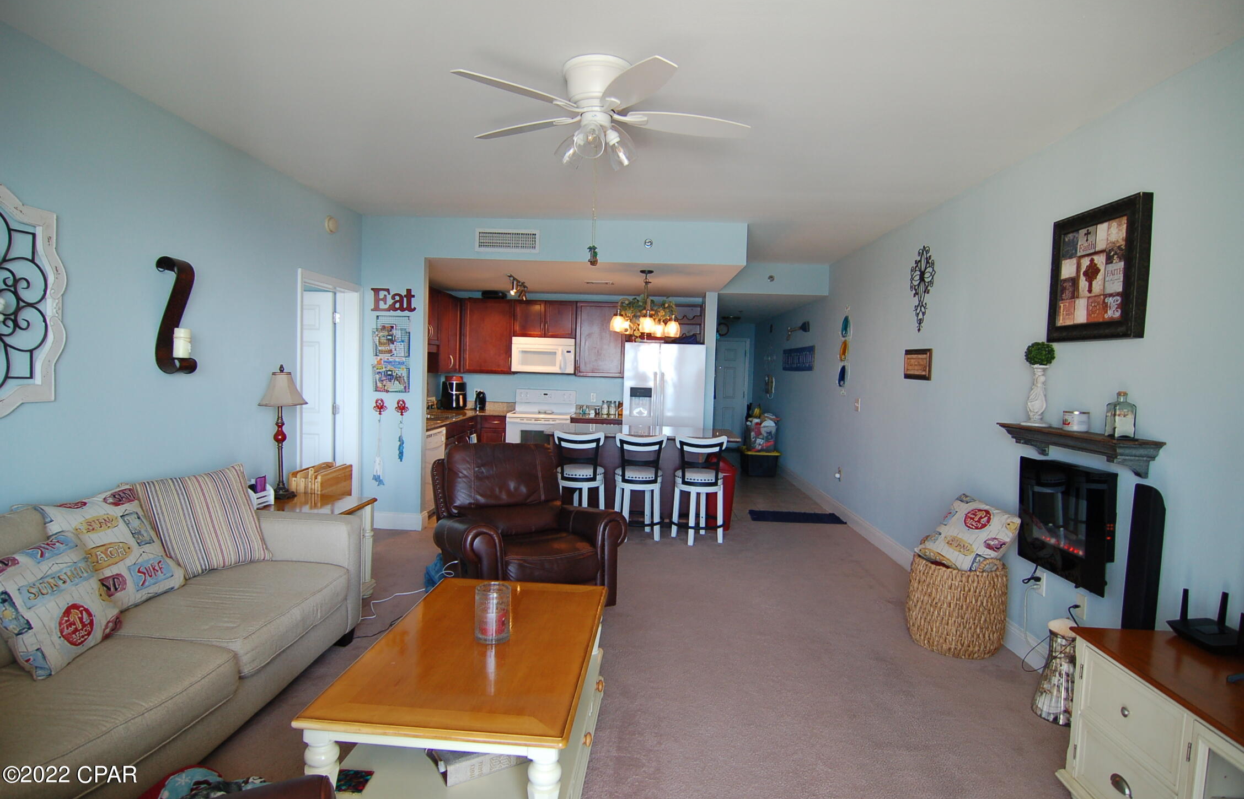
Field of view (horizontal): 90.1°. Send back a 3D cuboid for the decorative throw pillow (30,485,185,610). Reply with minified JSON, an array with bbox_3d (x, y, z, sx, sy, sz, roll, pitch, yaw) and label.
[{"bbox_3d":[-2.095,0.613,2.540,0.150,0.490,0.500,-27,-1,6],"label":"decorative throw pillow"}]

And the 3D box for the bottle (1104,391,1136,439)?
[{"bbox_3d":[2.158,0.067,2.693,0.082,0.204,0.070,2,3,2],"label":"bottle"}]

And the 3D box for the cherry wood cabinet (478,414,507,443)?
[{"bbox_3d":[-1.526,0.613,7.627,0.335,0.900,0.620,2,3,4],"label":"cherry wood cabinet"}]

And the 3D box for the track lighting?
[{"bbox_3d":[-1.072,-1.164,6.462,0.150,0.195,1.050,2,3,4],"label":"track lighting"}]

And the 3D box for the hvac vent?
[{"bbox_3d":[-0.991,-1.379,5.399,0.555,0.200,0.020,2,3,2],"label":"hvac vent"}]

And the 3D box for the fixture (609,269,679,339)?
[{"bbox_3d":[0.228,-0.909,5.854,0.660,0.605,0.660,2,3,2],"label":"fixture"}]

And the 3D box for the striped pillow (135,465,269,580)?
[{"bbox_3d":[-1.993,0.582,3.020,0.170,0.470,0.440,-21,-10,33],"label":"striped pillow"}]

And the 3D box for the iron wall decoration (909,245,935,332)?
[{"bbox_3d":[2.232,-0.820,4.618,0.035,0.638,0.423,2,3,2],"label":"iron wall decoration"}]

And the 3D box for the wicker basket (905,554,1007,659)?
[{"bbox_3d":[1.883,1.111,3.497,0.493,0.530,0.493,2,3,2],"label":"wicker basket"}]

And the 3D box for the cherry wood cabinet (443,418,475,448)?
[{"bbox_3d":[-2.064,0.666,6.822,0.600,0.860,1.080,2,3,2],"label":"cherry wood cabinet"}]

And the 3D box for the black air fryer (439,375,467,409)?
[{"bbox_3d":[-2.013,-0.058,7.431,0.280,0.380,0.340,-1,4,-44],"label":"black air fryer"}]

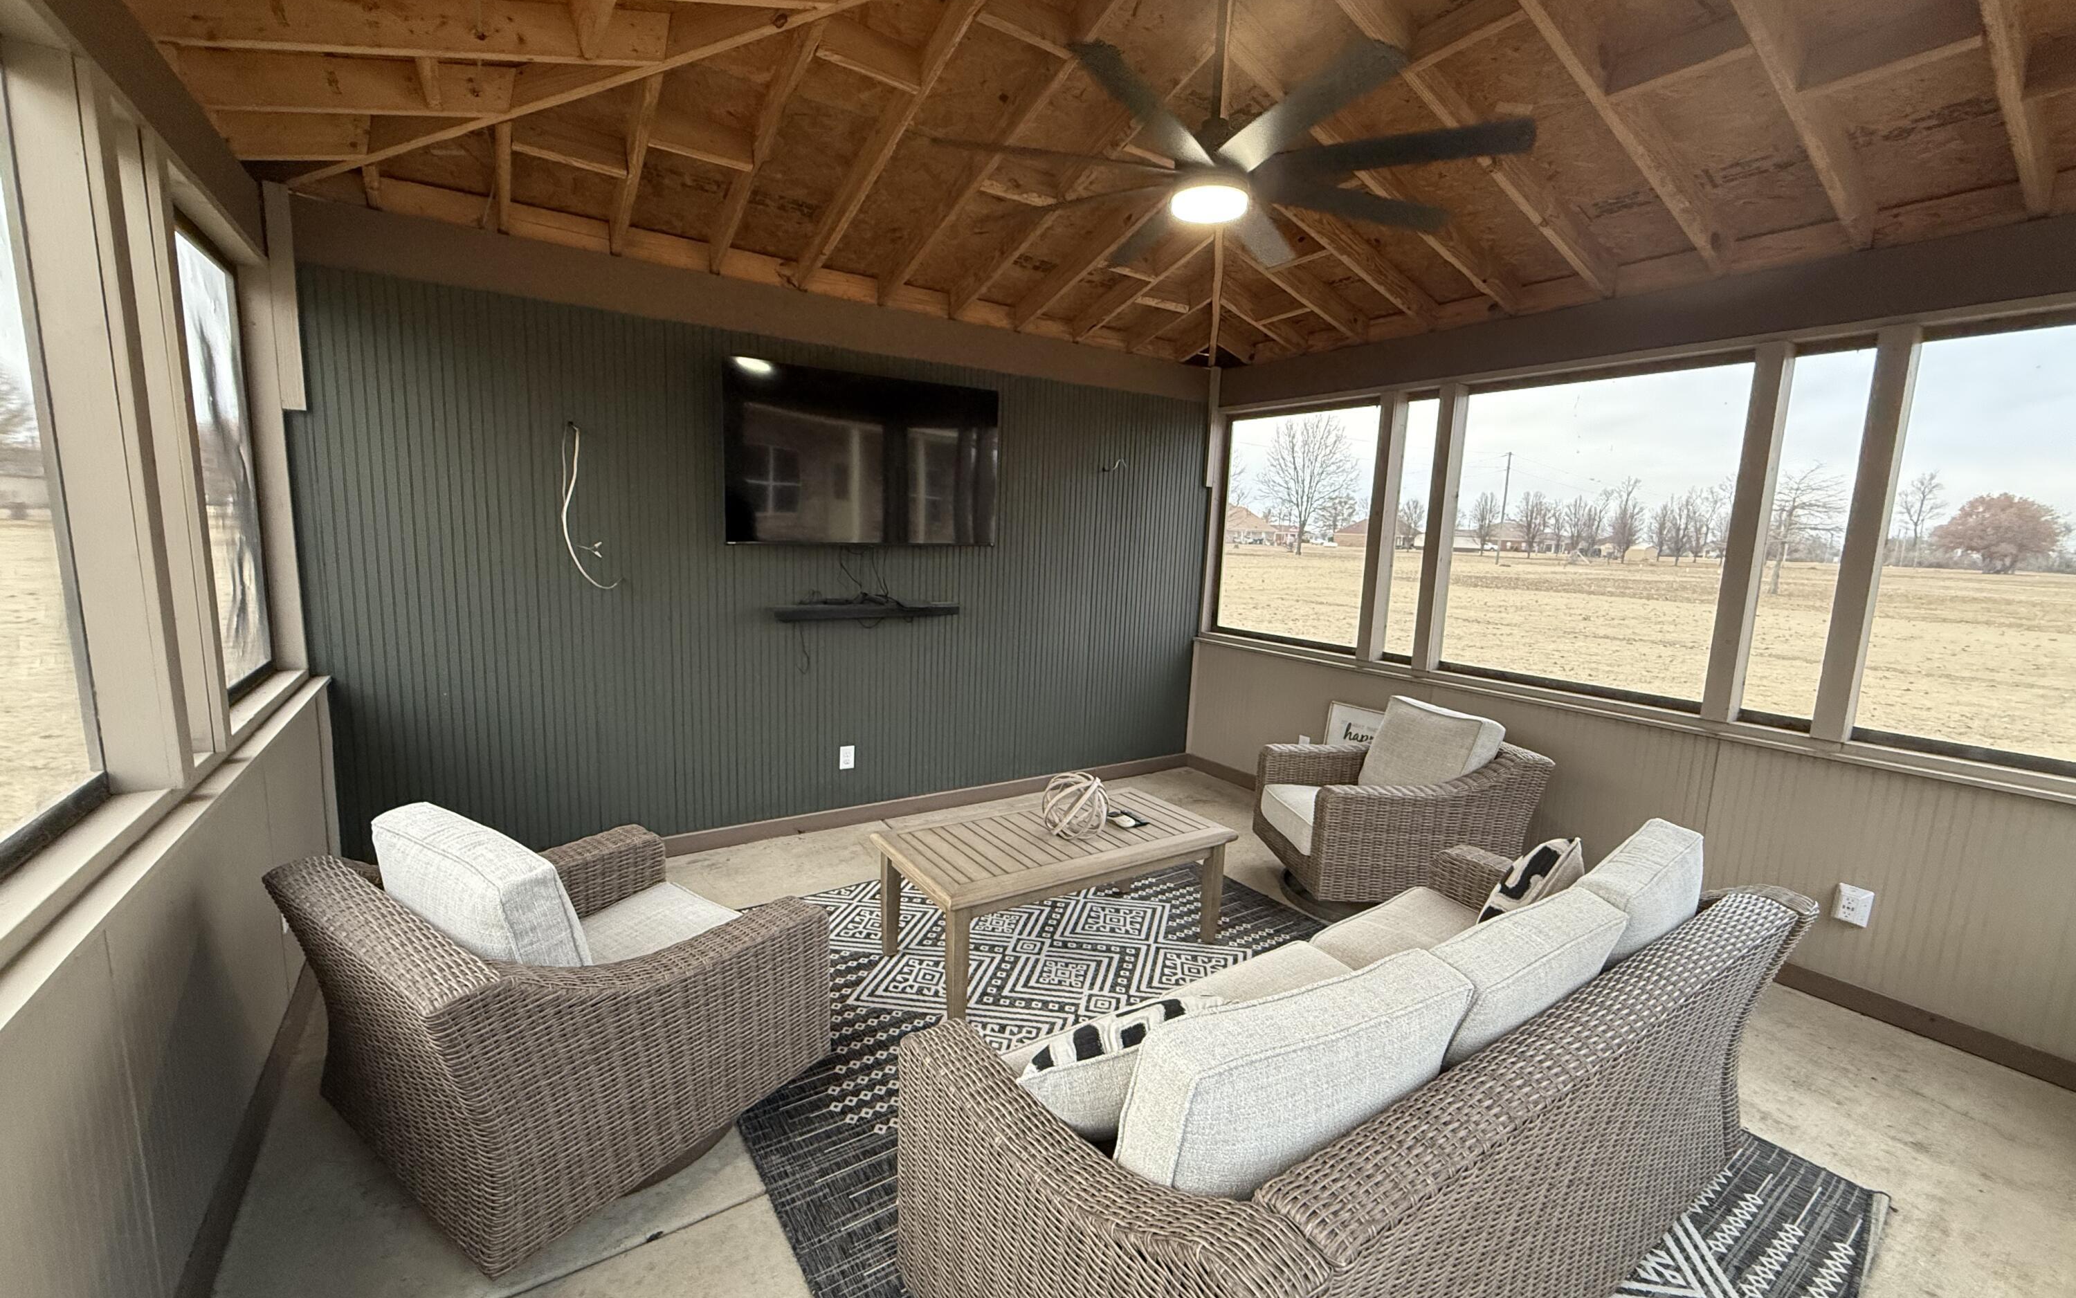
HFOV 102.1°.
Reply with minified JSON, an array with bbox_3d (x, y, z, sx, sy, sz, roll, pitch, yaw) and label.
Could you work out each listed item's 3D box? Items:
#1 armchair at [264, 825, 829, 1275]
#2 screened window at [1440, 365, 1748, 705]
[{"bbox_3d":[-1.186,0.890,2.148,0.890,0.800,0.950,7,10,33],"label":"armchair"},{"bbox_3d":[2.444,-0.524,3.821,0.080,1.410,1.193,-3,10,-33],"label":"screened window"}]

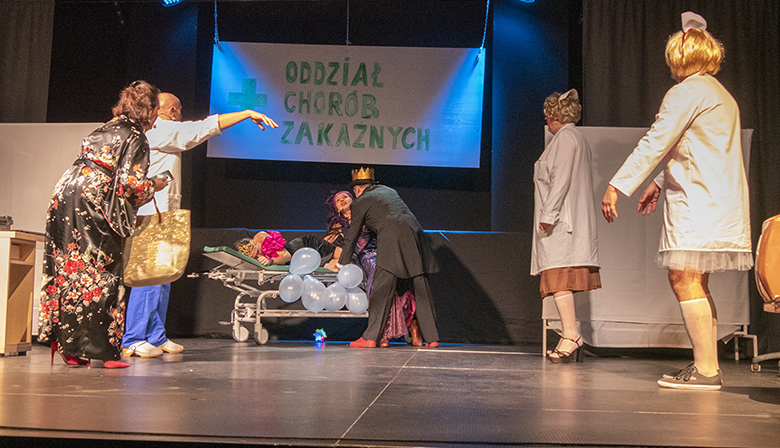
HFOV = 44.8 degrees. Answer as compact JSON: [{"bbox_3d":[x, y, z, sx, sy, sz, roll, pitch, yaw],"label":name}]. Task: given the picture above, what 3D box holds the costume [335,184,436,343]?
[{"bbox_3d":[-0.003,0.255,7.285,0.720,1.380,0.620,-1,-3,31],"label":"costume"}]

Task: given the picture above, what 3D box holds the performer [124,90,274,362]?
[{"bbox_3d":[-1.263,0.001,6.344,0.920,1.760,0.580,2,-3,-28],"label":"performer"}]

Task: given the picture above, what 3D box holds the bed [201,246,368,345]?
[{"bbox_3d":[-0.535,0.581,7.739,1.850,0.760,0.680,2,-3,-22],"label":"bed"}]

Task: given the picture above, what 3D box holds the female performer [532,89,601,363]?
[{"bbox_3d":[1.167,0.013,6.245,0.440,1.790,0.520,0,-3,10],"label":"female performer"}]

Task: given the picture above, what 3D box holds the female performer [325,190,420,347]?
[{"bbox_3d":[-0.122,0.328,7.481,0.650,1.250,0.700,2,-3,-27],"label":"female performer"}]

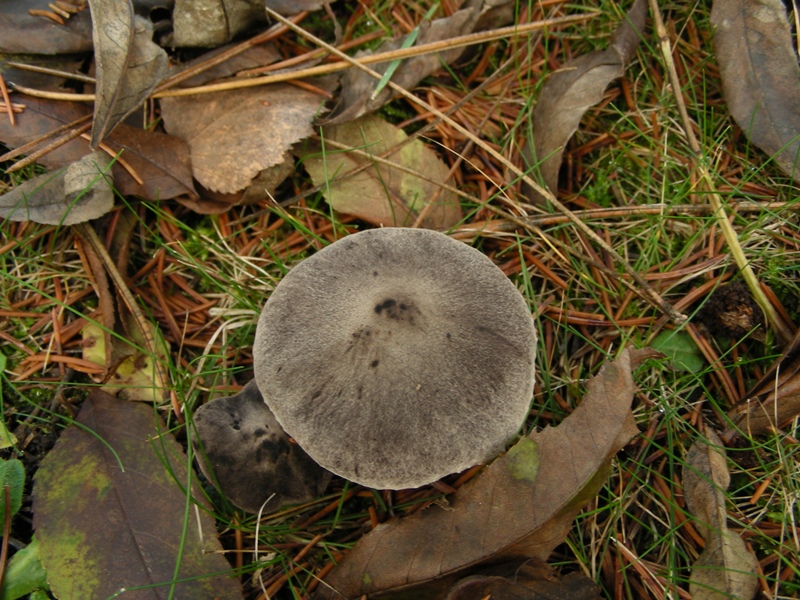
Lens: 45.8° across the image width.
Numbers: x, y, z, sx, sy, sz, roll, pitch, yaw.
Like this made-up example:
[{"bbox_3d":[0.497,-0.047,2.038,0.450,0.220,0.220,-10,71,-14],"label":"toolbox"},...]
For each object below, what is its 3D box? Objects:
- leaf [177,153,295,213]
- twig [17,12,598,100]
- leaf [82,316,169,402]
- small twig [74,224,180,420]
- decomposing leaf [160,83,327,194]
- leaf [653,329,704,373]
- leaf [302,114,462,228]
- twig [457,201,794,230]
[{"bbox_3d":[-0.054,-0.041,0.315,0.042,0.009,0.023,-18,63,-9],"label":"leaf"},{"bbox_3d":[-0.031,-0.082,0.330,0.208,0.009,0.015,-8,62,-4],"label":"twig"},{"bbox_3d":[-0.083,0.018,0.286,0.030,0.008,0.026,4,62,2],"label":"leaf"},{"bbox_3d":[-0.082,0.005,0.292,0.005,0.007,0.078,-27,65,-14],"label":"small twig"},{"bbox_3d":[-0.054,-0.055,0.318,0.057,0.012,0.047,1,62,1],"label":"decomposing leaf"},{"bbox_3d":[0.085,0.015,0.285,0.012,0.006,0.016,-36,68,-17],"label":"leaf"},{"bbox_3d":[-0.007,-0.041,0.315,0.043,0.009,0.051,-12,63,-7],"label":"leaf"},{"bbox_3d":[0.074,-0.028,0.308,0.111,0.006,0.004,-4,62,-2],"label":"twig"}]

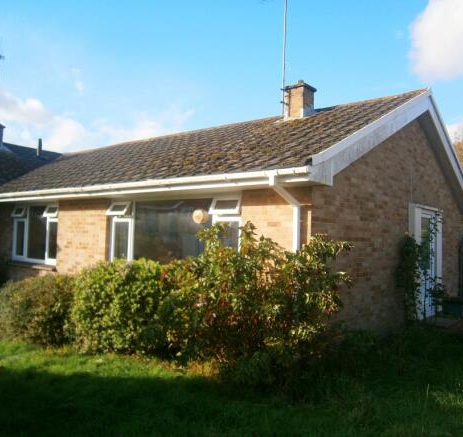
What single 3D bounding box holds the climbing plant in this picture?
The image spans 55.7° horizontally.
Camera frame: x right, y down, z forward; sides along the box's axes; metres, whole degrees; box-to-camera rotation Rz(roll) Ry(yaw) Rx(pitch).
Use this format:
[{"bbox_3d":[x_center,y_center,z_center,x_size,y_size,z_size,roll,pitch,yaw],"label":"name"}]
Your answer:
[{"bbox_3d":[3.491,0.880,8.003,0.450,2.010,1.400,0,-3,39],"label":"climbing plant"}]

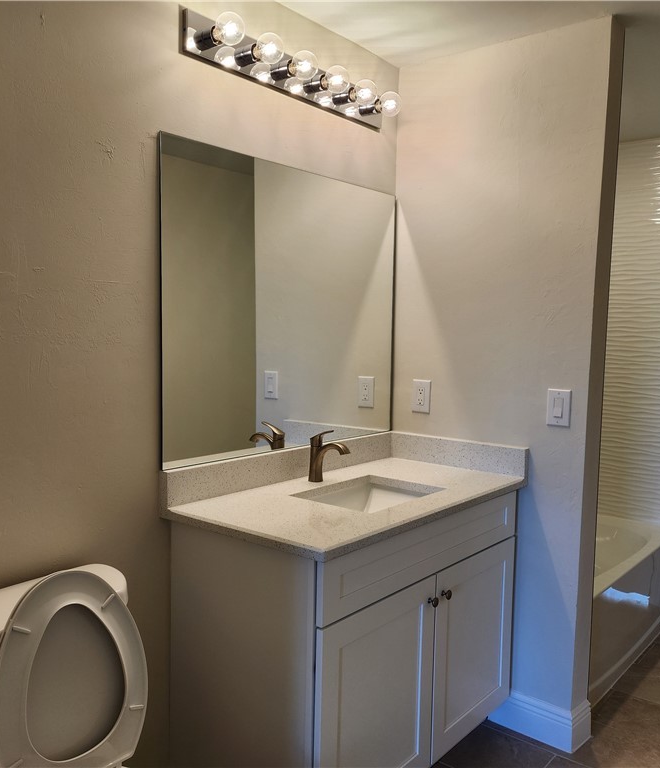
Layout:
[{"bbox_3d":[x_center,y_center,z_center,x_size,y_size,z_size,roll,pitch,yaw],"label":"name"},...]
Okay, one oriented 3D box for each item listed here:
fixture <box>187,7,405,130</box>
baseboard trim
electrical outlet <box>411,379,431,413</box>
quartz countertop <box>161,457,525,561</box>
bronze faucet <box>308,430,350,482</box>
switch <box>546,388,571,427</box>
[{"bbox_3d":[-0.049,-0.958,2.192,0.155,0.125,0.915,5,6,40],"label":"fixture"},{"bbox_3d":[0.740,1.152,2.515,0.315,0.145,0.148,5,6,40],"label":"baseboard trim"},{"bbox_3d":[0.345,0.050,2.690,0.078,0.127,0.008,5,6,40],"label":"electrical outlet"},{"bbox_3d":[0.108,0.349,2.207,0.562,0.026,1.085,5,6,40],"label":"quartz countertop"},{"bbox_3d":[-0.005,0.238,2.311,0.171,0.173,0.052,5,6,40],"label":"bronze faucet"},{"bbox_3d":[0.756,0.081,2.348,0.077,0.124,0.010,5,6,40],"label":"switch"}]

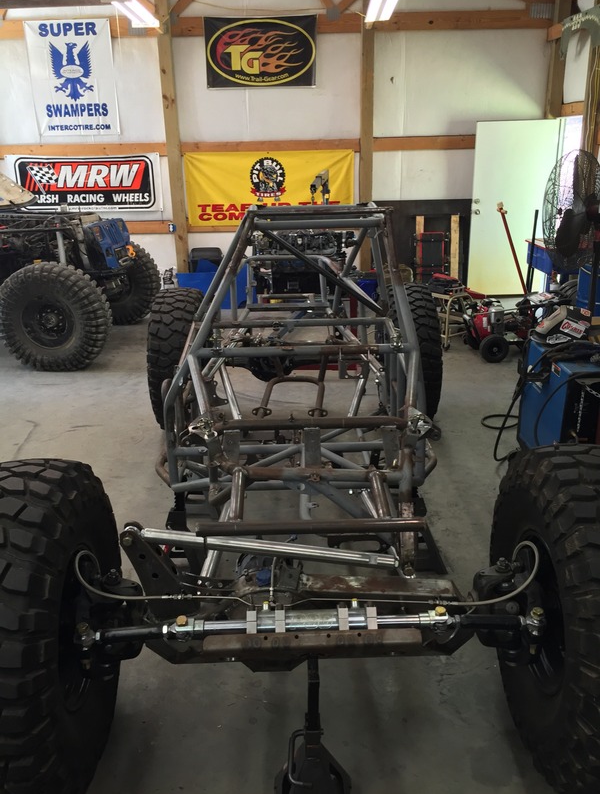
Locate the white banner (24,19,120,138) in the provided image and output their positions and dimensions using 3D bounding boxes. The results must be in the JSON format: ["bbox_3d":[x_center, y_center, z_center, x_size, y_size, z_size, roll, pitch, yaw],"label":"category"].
[{"bbox_3d":[-2.641,-3.715,7.839,0.946,1.218,0.020,-3,19,-3],"label":"white banner"}]

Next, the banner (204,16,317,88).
[{"bbox_3d":[-0.447,-4.047,7.886,1.299,0.772,0.020,-3,19,-3],"label":"banner"}]

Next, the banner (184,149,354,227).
[{"bbox_3d":[-0.354,-2.602,8.390,2.086,0.879,0.020,-3,19,-3],"label":"banner"}]

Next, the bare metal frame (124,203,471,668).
[{"bbox_3d":[0.004,-0.276,3.164,1.150,1.170,3.200,-2,19,-1],"label":"bare metal frame"}]

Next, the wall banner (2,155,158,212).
[{"bbox_3d":[-2.628,-2.612,8.219,1.835,0.669,0.020,-3,19,-3],"label":"wall banner"}]

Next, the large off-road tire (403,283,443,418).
[{"bbox_3d":[0.709,-0.274,4.452,0.305,0.949,0.949,-2,19,-1],"label":"large off-road tire"}]

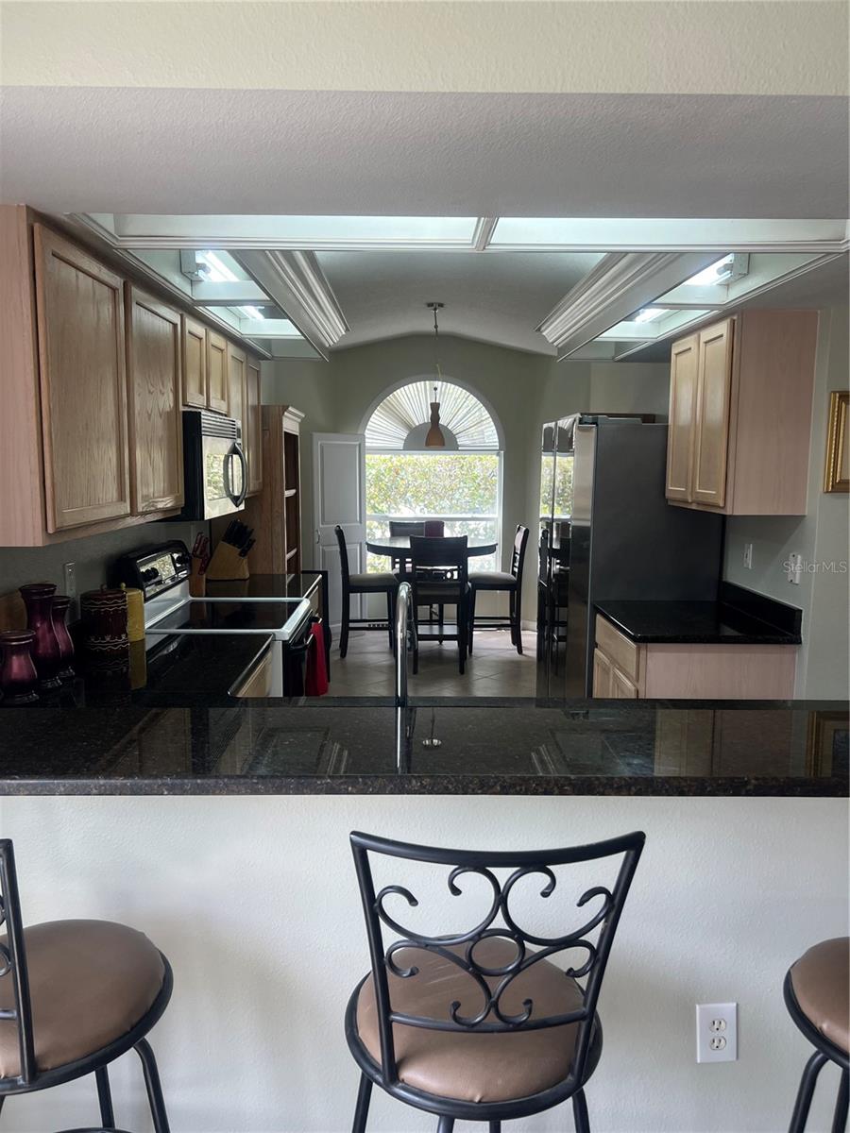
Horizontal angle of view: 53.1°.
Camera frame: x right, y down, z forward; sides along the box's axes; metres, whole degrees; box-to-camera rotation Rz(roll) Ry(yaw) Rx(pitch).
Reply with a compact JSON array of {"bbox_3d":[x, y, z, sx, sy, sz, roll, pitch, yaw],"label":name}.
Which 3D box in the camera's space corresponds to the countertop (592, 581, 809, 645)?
[{"bbox_3d":[1.106,0.179,3.613,0.637,0.135,0.785,0,7,-1],"label":"countertop"}]

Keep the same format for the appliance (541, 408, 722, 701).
[{"bbox_3d":[1.039,0.136,4.493,0.750,1.780,0.910,0,7,-1],"label":"appliance"}]

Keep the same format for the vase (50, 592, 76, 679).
[{"bbox_3d":[-1.125,0.214,2.627,0.105,0.250,0.105,0,7,-1],"label":"vase"}]

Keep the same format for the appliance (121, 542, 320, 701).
[{"bbox_3d":[-0.848,0.522,3.644,0.710,1.189,0.762,0,7,-1],"label":"appliance"}]

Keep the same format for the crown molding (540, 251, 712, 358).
[{"bbox_3d":[0.726,-1.097,3.581,0.142,0.180,2.620,0,7,-1],"label":"crown molding"}]

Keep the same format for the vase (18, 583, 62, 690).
[{"bbox_3d":[-1.116,0.202,2.479,0.110,0.290,0.110,0,7,-1],"label":"vase"}]

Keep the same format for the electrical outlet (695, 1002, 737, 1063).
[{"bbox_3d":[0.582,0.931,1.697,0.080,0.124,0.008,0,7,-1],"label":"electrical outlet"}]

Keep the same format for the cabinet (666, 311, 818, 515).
[{"bbox_3d":[1.290,-0.619,3.561,0.330,0.765,0.720,0,7,-1],"label":"cabinet"}]

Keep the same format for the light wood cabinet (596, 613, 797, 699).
[{"bbox_3d":[1.099,0.682,3.688,0.615,0.882,0.765,0,7,-1],"label":"light wood cabinet"}]

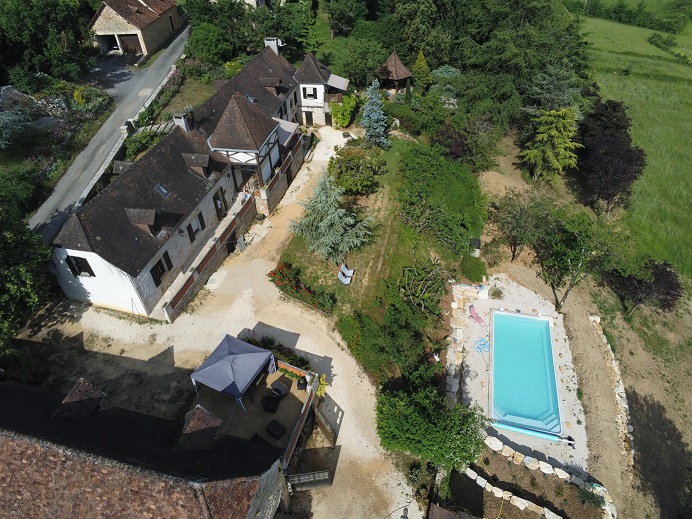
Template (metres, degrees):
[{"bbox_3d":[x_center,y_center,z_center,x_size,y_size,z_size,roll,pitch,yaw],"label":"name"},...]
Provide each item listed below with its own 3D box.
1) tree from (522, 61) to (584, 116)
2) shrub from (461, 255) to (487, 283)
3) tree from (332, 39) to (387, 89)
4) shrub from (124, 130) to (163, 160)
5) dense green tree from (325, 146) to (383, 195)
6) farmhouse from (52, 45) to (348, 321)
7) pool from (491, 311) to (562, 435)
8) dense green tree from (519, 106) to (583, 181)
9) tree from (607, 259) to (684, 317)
[{"bbox_3d":[22.469,-17.117,50.530,5.700,7.900,5.700,-2,39,2],"label":"tree"},{"bbox_3d":[9.303,0.506,33.401,1.813,1.859,1.813,-1,44,0],"label":"shrub"},{"bbox_3d":[1.765,-24.908,57.895,7.256,5.117,7.256,-1,44,0],"label":"tree"},{"bbox_3d":[-20.850,-11.733,47.447,3.400,2.600,3.300,-2,39,2],"label":"shrub"},{"bbox_3d":[0.911,-8.552,44.316,5.560,3.660,5.560,-2,39,2],"label":"dense green tree"},{"bbox_3d":[-10.509,-9.617,39.486,10.700,9.000,32.000,11,46,12],"label":"farmhouse"},{"bbox_3d":[11.149,7.100,29.245,3.986,1.200,8.422,9,45,10],"label":"pool"},{"bbox_3d":[18.855,-10.241,42.282,5.700,6.900,5.700,-1,44,0],"label":"dense green tree"},{"bbox_3d":[19.821,2.370,31.001,4.300,4.100,4.300,-2,39,2],"label":"tree"}]

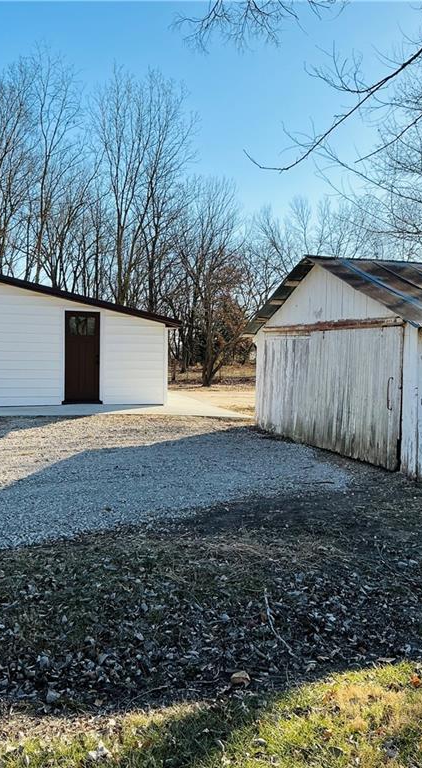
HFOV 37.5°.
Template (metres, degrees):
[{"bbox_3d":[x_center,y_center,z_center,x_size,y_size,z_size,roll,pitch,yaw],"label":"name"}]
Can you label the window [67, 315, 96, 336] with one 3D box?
[{"bbox_3d":[-2.924,-1.310,14.100,0.600,0.440,0.050,0,1,-18],"label":"window"}]

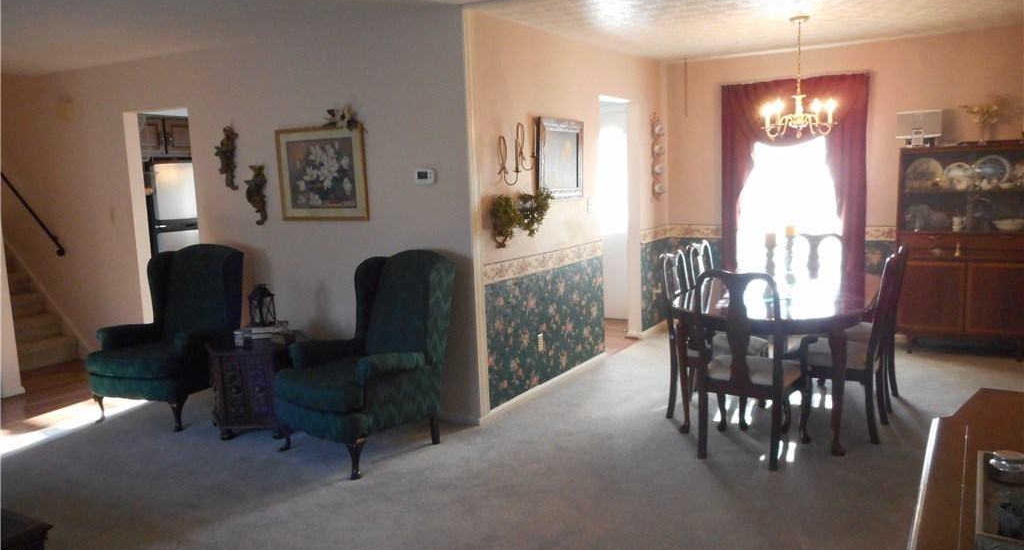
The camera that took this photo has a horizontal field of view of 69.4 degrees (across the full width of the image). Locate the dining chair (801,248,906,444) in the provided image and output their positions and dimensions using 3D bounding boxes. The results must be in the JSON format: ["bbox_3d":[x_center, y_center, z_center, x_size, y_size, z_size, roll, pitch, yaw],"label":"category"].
[{"bbox_3d":[1.849,0.382,4.158,0.540,0.985,0.490,3,10,32],"label":"dining chair"}]

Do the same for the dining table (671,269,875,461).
[{"bbox_3d":[1.678,0.452,4.563,1.029,0.745,2.006,3,10,32],"label":"dining table"}]

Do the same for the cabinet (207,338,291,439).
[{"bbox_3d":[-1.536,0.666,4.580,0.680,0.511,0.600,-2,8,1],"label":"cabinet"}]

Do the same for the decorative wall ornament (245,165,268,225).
[{"bbox_3d":[-1.785,-0.549,5.141,0.170,0.420,0.080,3,10,32],"label":"decorative wall ornament"}]

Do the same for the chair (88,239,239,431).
[{"bbox_3d":[-2.230,0.367,4.848,0.760,1.070,0.800,1,9,18],"label":"chair"}]

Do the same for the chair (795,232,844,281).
[{"bbox_3d":[2.050,0.219,5.162,0.570,1.000,0.580,3,10,32],"label":"chair"}]

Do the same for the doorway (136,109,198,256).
[{"bbox_3d":[-2.670,-0.255,5.857,0.842,2.035,0.130,3,10,32],"label":"doorway"}]

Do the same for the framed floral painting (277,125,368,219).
[{"bbox_3d":[-1.272,-0.667,4.908,0.816,0.617,0.030,3,10,32],"label":"framed floral painting"}]

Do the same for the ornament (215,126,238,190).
[{"bbox_3d":[-2.090,-0.850,5.417,0.175,0.440,0.085,4,10,33],"label":"ornament"}]

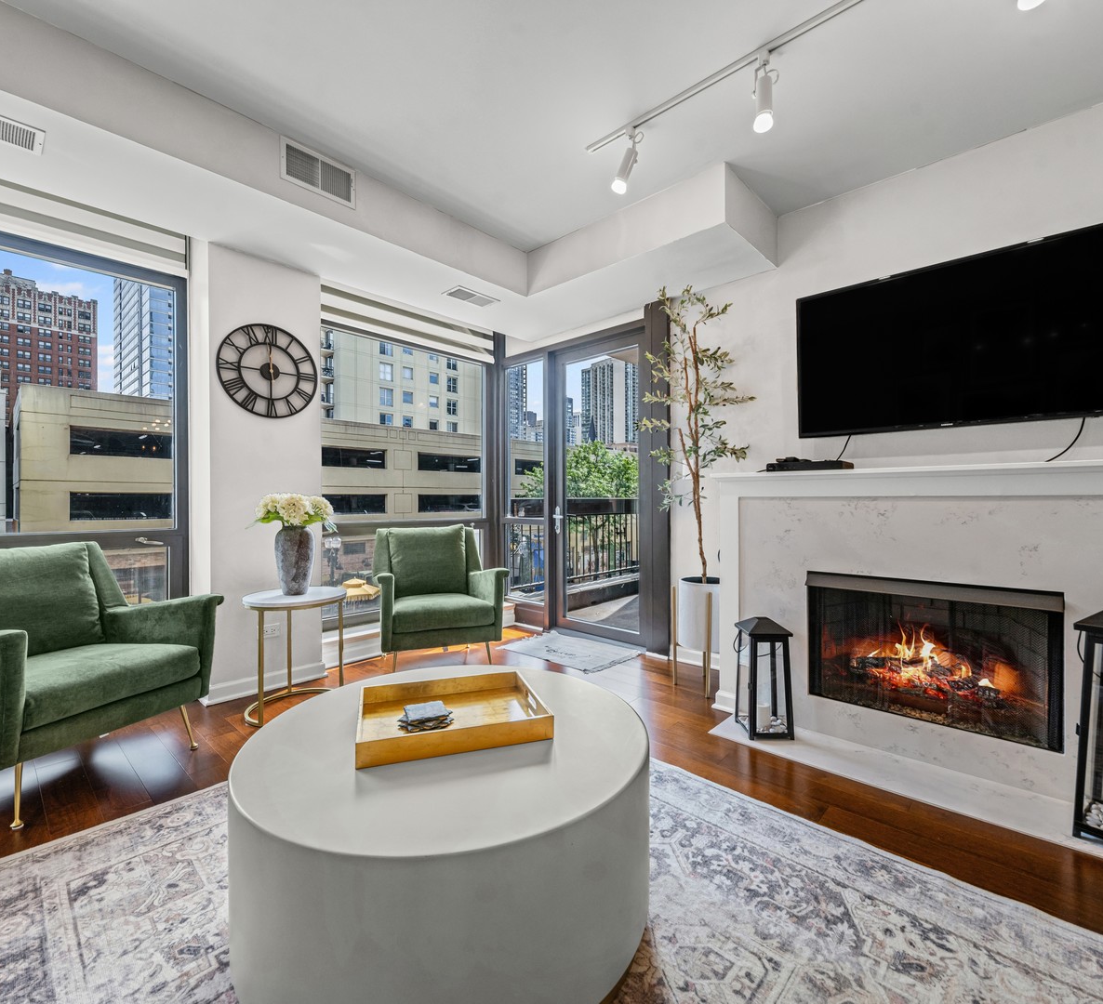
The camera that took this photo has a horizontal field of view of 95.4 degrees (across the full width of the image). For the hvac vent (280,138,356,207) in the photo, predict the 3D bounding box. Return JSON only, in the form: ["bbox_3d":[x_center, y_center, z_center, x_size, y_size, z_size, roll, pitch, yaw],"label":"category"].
[{"bbox_3d":[-1.074,-1.511,2.313,0.025,0.187,0.338,0,0,45],"label":"hvac vent"}]

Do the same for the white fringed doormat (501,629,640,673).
[{"bbox_3d":[0.117,1.015,3.450,0.810,0.015,0.590,0,0,43],"label":"white fringed doormat"}]

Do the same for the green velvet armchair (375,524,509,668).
[{"bbox_3d":[-0.732,0.615,3.171,0.745,0.840,0.790,0,0,-21],"label":"green velvet armchair"}]

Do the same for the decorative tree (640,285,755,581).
[{"bbox_3d":[0.825,-0.385,2.820,0.570,1.630,0.480,0,0,42],"label":"decorative tree"}]

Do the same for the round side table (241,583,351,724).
[{"bbox_3d":[-1.300,0.758,2.550,0.465,0.554,0.465,0,0,-27],"label":"round side table"}]

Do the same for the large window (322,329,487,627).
[{"bbox_3d":[-1.101,-0.213,3.820,0.100,2.100,1.530,0,0,45],"label":"large window"}]

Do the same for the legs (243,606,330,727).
[{"bbox_3d":[-1.300,0.770,2.550,0.450,0.530,0.450,0,0,-27],"label":"legs"}]

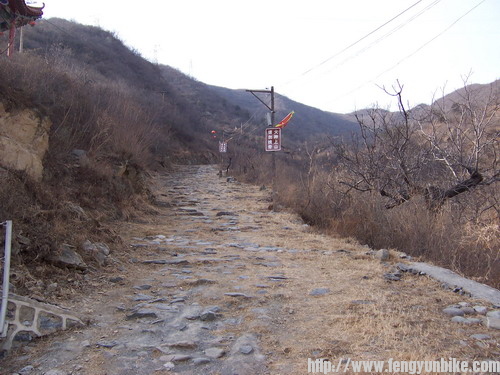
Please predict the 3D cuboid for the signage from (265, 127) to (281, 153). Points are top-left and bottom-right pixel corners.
[{"bbox_3d":[0.800,-1.590,16.000,0.500,0.780,0.040,0,-5,0],"label":"signage"}]

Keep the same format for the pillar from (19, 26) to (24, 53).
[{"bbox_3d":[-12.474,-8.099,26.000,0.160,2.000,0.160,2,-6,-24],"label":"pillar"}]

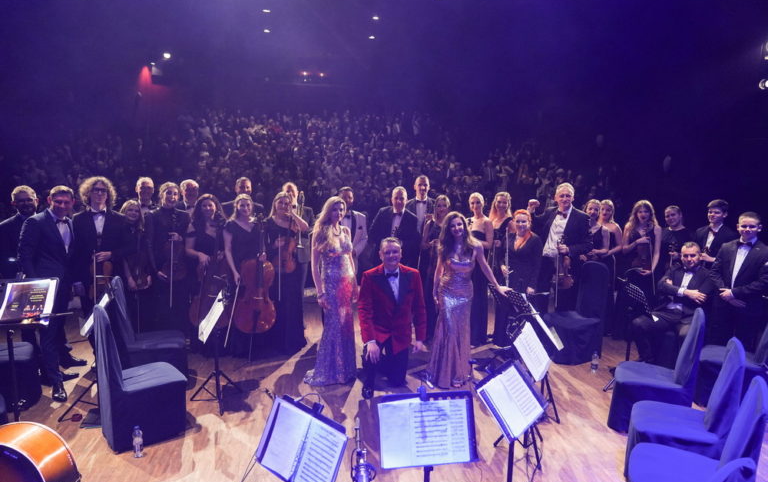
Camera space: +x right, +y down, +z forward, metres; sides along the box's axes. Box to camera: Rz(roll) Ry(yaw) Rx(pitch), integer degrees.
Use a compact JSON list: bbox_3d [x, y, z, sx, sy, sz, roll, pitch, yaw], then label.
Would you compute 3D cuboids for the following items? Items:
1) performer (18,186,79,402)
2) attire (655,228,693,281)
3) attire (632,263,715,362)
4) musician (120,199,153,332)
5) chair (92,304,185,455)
[{"bbox_3d":[-2.743,0.421,4.260,0.380,1.755,0.520,6,9,42],"label":"performer"},{"bbox_3d":[3.151,0.547,5.612,0.470,1.400,0.320,4,8,25],"label":"attire"},{"bbox_3d":[2.909,0.764,5.113,0.620,1.070,0.700,9,12,41],"label":"attire"},{"bbox_3d":[-2.470,0.391,5.132,0.450,1.609,0.320,-3,7,-25],"label":"musician"},{"bbox_3d":[-1.787,0.956,3.761,0.560,0.960,0.440,-5,9,-37],"label":"chair"}]

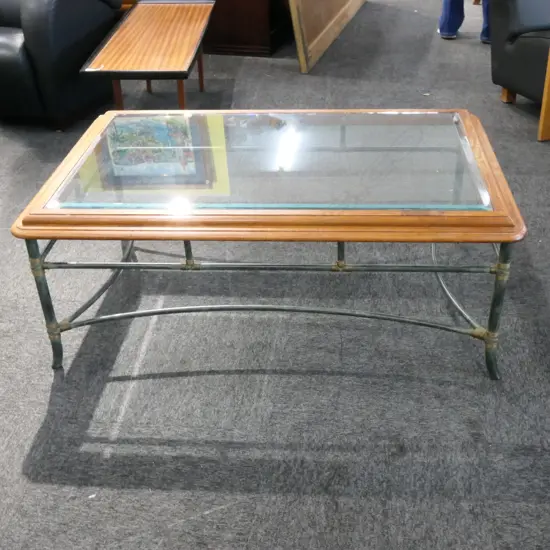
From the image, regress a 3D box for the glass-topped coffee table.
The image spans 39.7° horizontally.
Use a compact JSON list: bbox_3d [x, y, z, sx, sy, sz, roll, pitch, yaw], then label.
[{"bbox_3d":[0.008,-0.136,2.249,1.240,0.472,0.825,1,32,5],"label":"glass-topped coffee table"}]

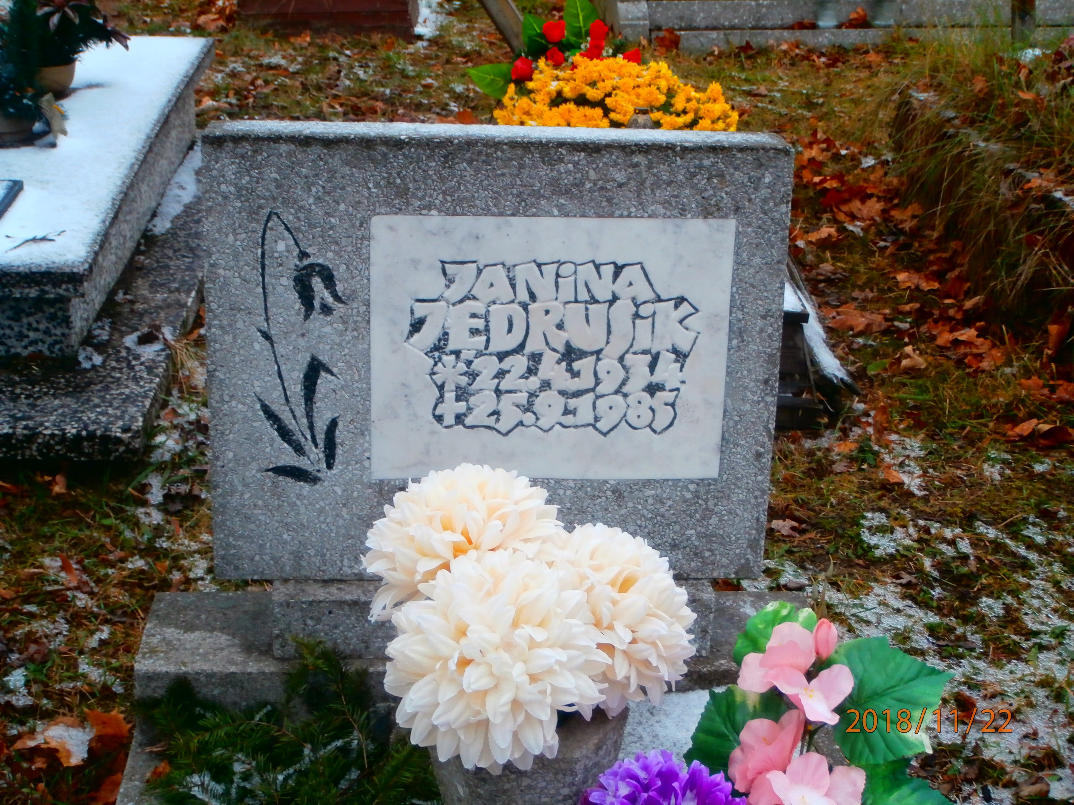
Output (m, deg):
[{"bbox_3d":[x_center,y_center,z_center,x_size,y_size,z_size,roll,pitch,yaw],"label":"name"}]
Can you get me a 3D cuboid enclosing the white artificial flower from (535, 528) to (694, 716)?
[{"bbox_3d":[0.066,0.187,1.520,0.160,0.165,0.140,-4,-4,-14],"label":"white artificial flower"}]

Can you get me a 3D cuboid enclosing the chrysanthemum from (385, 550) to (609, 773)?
[{"bbox_3d":[-0.032,0.209,1.430,0.178,0.175,0.145,1,0,-3],"label":"chrysanthemum"}]

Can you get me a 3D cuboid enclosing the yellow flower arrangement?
[{"bbox_3d":[0.186,-0.668,4.150,0.570,0.320,0.480,2,20,0],"label":"yellow flower arrangement"}]

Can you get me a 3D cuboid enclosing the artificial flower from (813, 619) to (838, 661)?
[{"bbox_3d":[0.238,0.196,1.460,0.021,0.034,0.021,2,20,0],"label":"artificial flower"}]

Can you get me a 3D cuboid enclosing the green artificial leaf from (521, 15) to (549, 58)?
[{"bbox_3d":[-0.003,-0.872,4.200,0.070,0.105,0.040,5,10,9],"label":"green artificial leaf"}]

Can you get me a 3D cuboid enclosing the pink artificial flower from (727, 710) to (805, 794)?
[{"bbox_3d":[0.184,0.281,1.420,0.063,0.065,0.050,7,1,14],"label":"pink artificial flower"}]

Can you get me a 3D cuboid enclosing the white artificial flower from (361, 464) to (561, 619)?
[{"bbox_3d":[-0.065,0.125,1.540,0.172,0.160,0.140,3,-5,5],"label":"white artificial flower"}]

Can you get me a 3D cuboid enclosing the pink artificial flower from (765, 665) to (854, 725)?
[{"bbox_3d":[0.219,0.235,1.420,0.071,0.052,0.045,-2,-5,-9],"label":"pink artificial flower"}]

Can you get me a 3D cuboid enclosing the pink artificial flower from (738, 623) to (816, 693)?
[{"bbox_3d":[0.196,0.209,1.450,0.063,0.058,0.050,3,-5,5],"label":"pink artificial flower"}]

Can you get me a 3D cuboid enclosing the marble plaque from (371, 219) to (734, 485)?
[{"bbox_3d":[0.015,-0.060,1.985,0.400,0.302,0.020,0,17,-4],"label":"marble plaque"}]

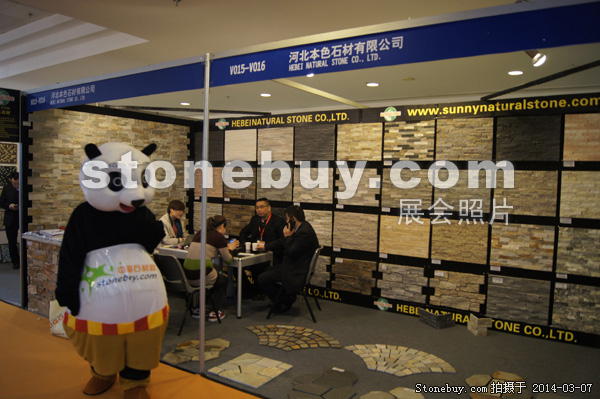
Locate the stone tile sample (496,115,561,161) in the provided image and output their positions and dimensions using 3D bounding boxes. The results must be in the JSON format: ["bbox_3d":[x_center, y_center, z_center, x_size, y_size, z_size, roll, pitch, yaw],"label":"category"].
[{"bbox_3d":[2.321,-0.619,4.593,0.612,0.461,0.030,3,3,33],"label":"stone tile sample"}]

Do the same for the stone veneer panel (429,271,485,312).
[{"bbox_3d":[1.749,1.016,5.012,0.600,0.422,0.030,3,3,33],"label":"stone veneer panel"}]

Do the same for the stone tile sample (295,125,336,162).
[{"bbox_3d":[0.198,-0.747,6.048,0.617,0.472,0.030,3,3,33],"label":"stone tile sample"}]

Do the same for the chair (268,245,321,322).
[{"bbox_3d":[-0.035,0.941,5.196,0.574,0.790,0.488,2,2,9],"label":"chair"}]

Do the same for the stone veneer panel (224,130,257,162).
[{"bbox_3d":[-0.879,-0.800,6.656,0.612,0.461,0.030,3,3,33],"label":"stone veneer panel"}]

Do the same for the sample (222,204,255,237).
[{"bbox_3d":[-0.920,0.322,6.786,0.613,0.464,0.030,3,3,33],"label":"sample"}]

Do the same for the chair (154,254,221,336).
[{"bbox_3d":[-1.229,0.924,4.714,0.530,0.800,0.600,3,3,36],"label":"chair"}]

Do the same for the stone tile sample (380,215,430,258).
[{"bbox_3d":[1.252,0.438,5.397,0.603,0.463,0.030,3,3,31],"label":"stone tile sample"}]

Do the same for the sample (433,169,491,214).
[{"bbox_3d":[1.785,-0.093,4.952,0.612,0.461,0.030,3,3,33],"label":"sample"}]

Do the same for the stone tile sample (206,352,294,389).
[{"bbox_3d":[-0.388,1.377,3.626,0.487,0.020,0.491,3,3,33],"label":"stone tile sample"}]

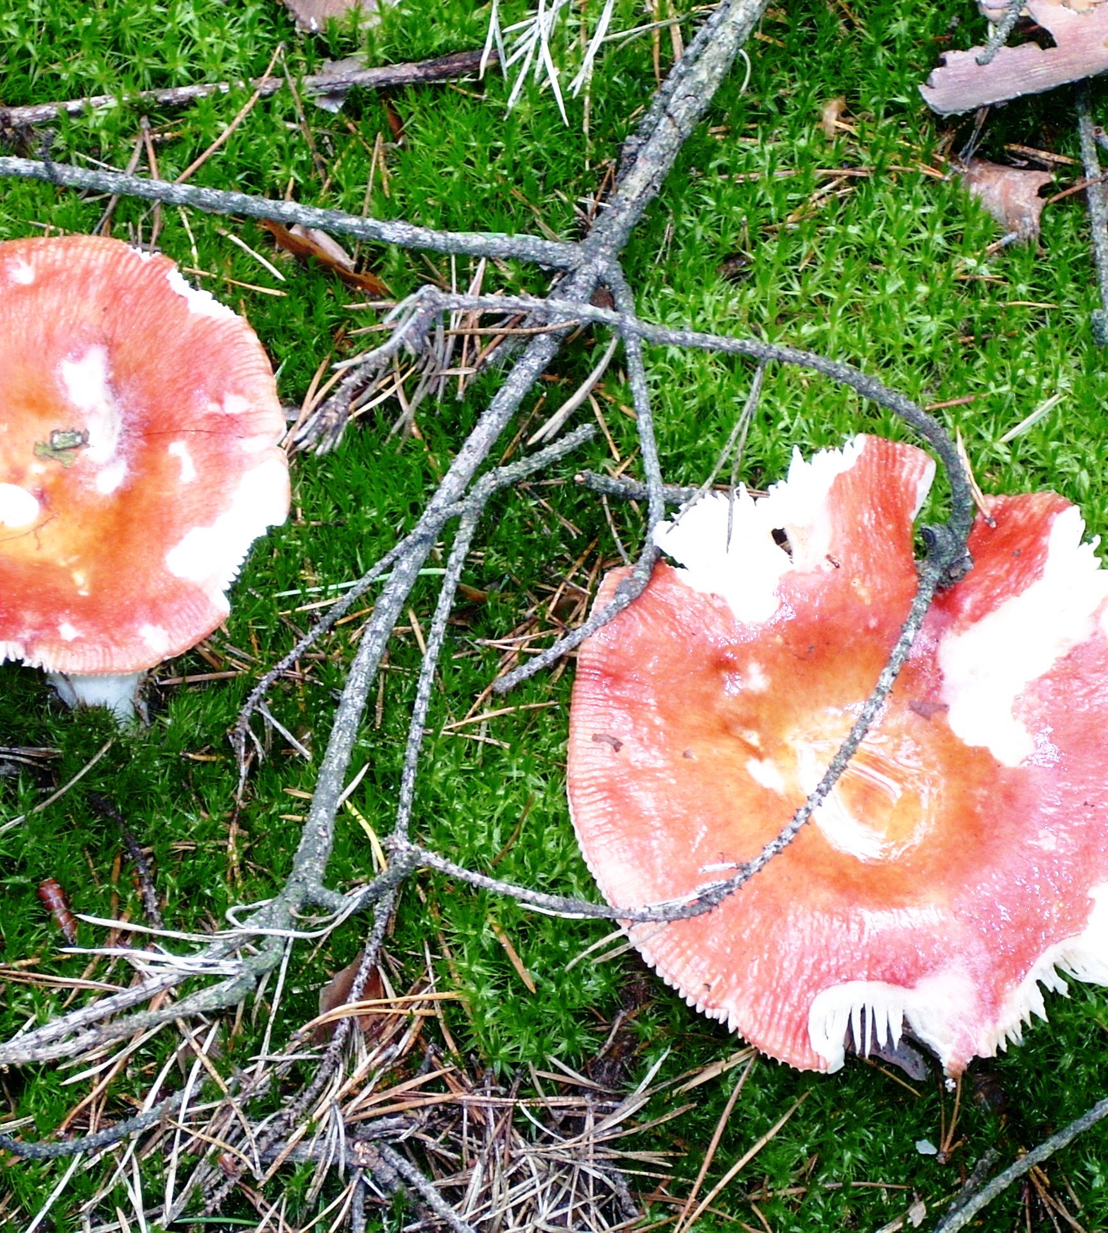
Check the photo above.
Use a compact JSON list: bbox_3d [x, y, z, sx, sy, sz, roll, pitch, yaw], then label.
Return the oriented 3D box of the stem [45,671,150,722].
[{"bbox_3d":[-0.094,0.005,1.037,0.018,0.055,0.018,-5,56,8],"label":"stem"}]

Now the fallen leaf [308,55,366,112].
[{"bbox_3d":[-0.046,-0.114,1.143,0.009,0.006,0.015,20,58,13],"label":"fallen leaf"}]

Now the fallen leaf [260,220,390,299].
[{"bbox_3d":[-0.048,-0.075,1.116,0.032,0.009,0.009,38,64,22],"label":"fallen leaf"}]

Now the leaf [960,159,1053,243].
[{"bbox_3d":[0.095,-0.086,1.123,0.019,0.008,0.019,3,56,2],"label":"leaf"}]

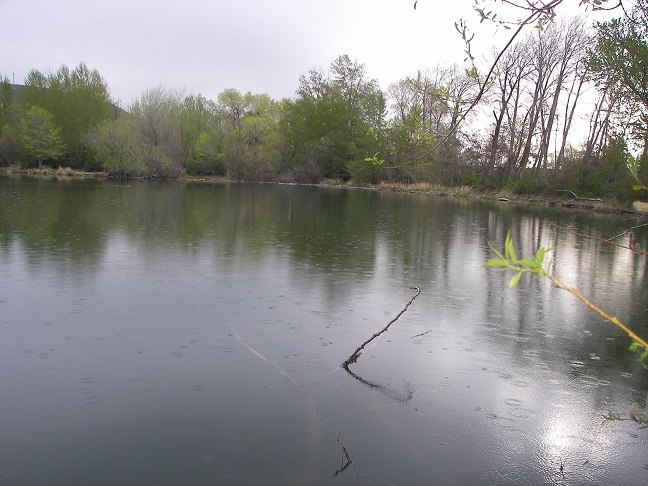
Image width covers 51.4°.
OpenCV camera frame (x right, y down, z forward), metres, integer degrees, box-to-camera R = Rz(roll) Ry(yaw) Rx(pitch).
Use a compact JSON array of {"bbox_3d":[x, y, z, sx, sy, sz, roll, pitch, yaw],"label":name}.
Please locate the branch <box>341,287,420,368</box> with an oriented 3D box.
[{"bbox_3d":[0.590,0.850,6.850,1.150,0.600,0.200,-3,8,-38],"label":"branch"}]

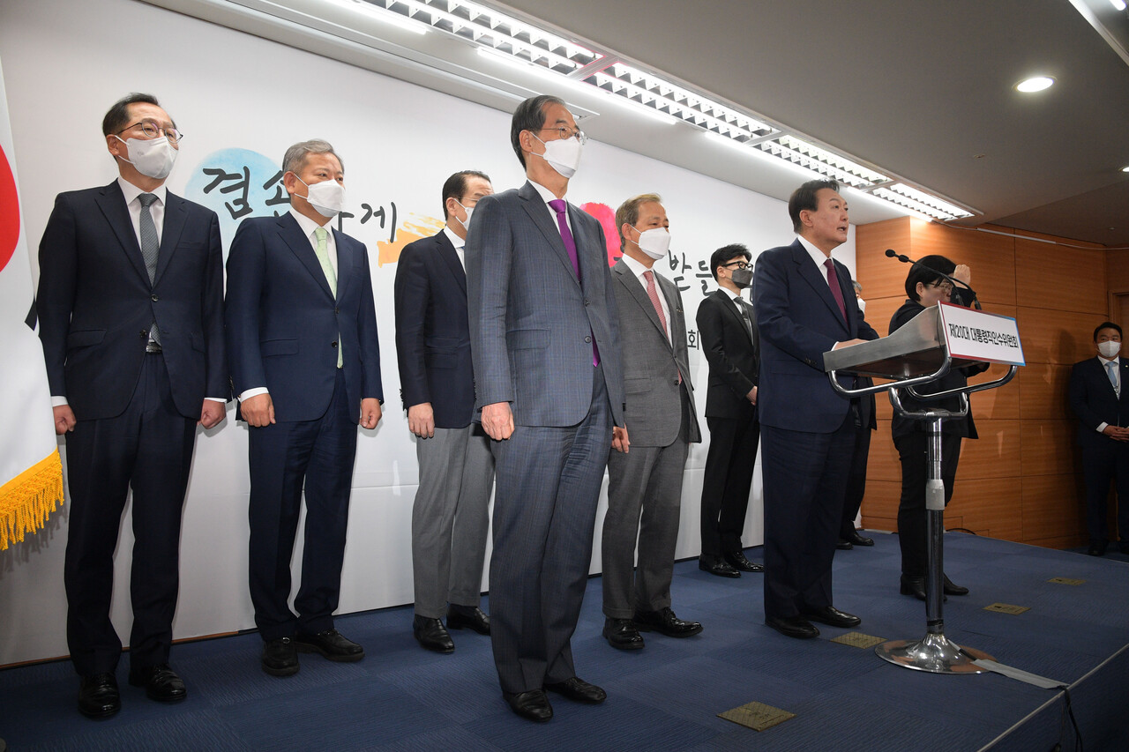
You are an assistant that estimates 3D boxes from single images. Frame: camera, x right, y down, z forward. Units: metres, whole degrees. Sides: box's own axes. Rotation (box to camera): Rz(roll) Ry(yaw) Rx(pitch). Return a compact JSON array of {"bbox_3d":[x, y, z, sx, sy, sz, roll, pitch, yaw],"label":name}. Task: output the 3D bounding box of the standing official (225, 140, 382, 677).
[{"bbox_3d":[-0.871,0.070,2.559,0.539,1.779,0.353,4,-5,-44],"label":"standing official"}]

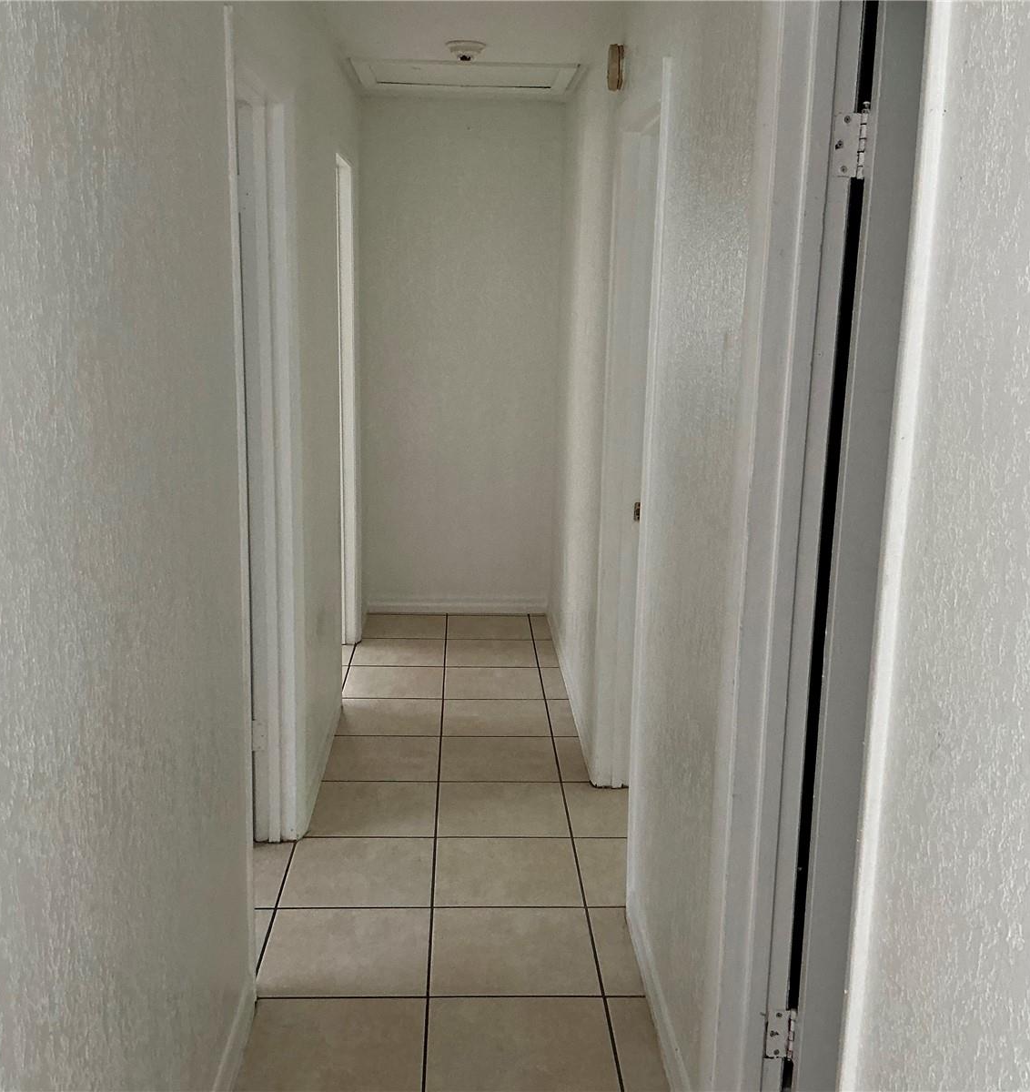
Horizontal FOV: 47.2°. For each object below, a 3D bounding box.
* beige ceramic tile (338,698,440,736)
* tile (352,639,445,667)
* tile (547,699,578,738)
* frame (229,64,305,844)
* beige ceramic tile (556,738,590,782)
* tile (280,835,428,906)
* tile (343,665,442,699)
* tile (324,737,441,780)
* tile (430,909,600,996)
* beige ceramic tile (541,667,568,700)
[{"bbox_3d":[-0.471,0.653,4.465,0.385,0.011,0.401,1,12,-3],"label":"beige ceramic tile"},{"bbox_3d":[-0.512,0.483,5.275,0.400,0.010,0.400,1,12,-3],"label":"tile"},{"bbox_3d":[0.180,0.660,4.495,0.097,0.011,0.401,1,12,-3],"label":"tile"},{"bbox_3d":[-0.652,-0.081,2.866,0.140,2.100,0.845,1,12,-3],"label":"frame"},{"bbox_3d":[0.197,0.747,4.113,0.096,0.010,0.400,1,12,-3],"label":"beige ceramic tile"},{"bbox_3d":[-0.427,0.908,3.275,0.401,0.011,0.401,1,12,-3],"label":"tile"},{"bbox_3d":[-0.495,0.569,4.878,0.400,0.010,0.400,1,12,-3],"label":"tile"},{"bbox_3d":[-0.462,0.740,4.084,0.400,0.010,0.400,1,12,-3],"label":"tile"},{"bbox_3d":[-0.004,0.998,2.897,0.401,0.011,0.401,1,12,-3],"label":"tile"},{"bbox_3d":[0.163,0.575,4.892,0.097,0.011,0.401,1,12,-3],"label":"beige ceramic tile"}]

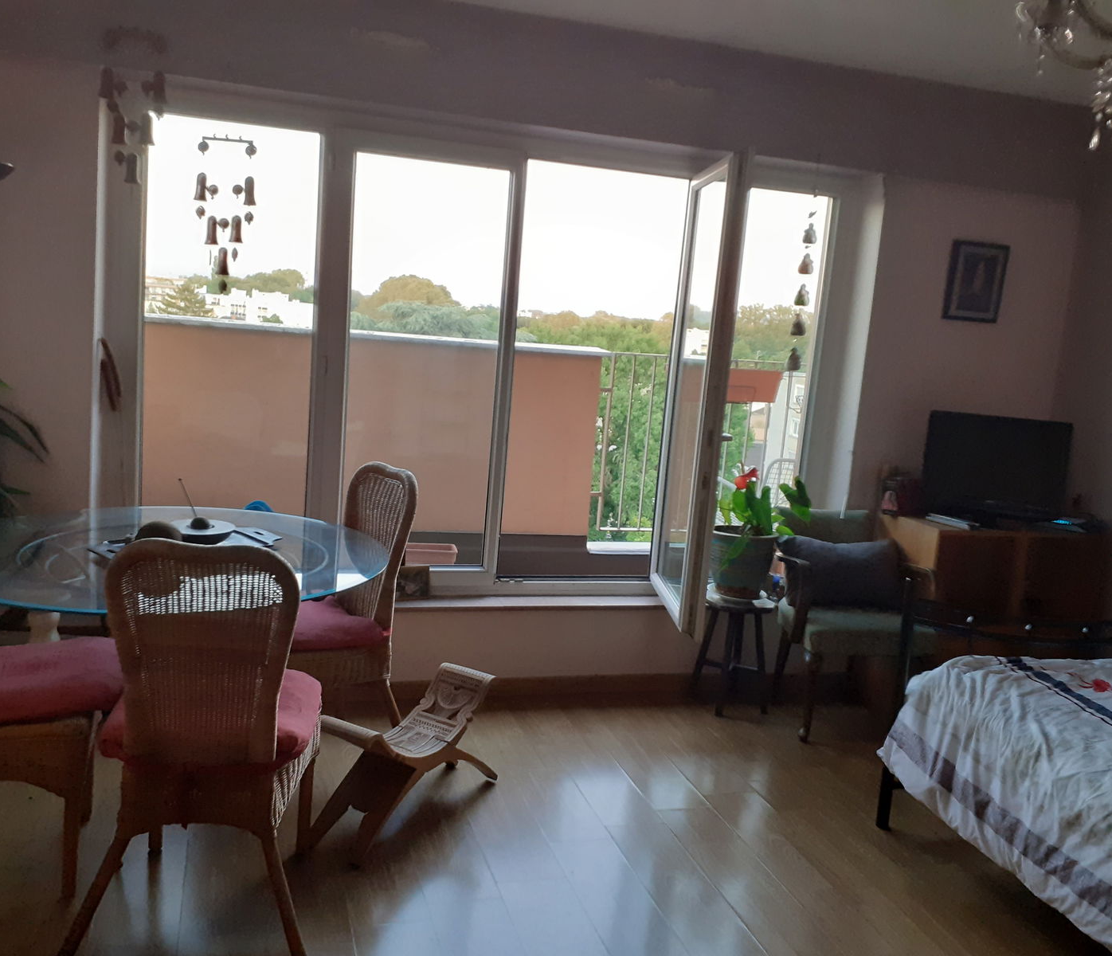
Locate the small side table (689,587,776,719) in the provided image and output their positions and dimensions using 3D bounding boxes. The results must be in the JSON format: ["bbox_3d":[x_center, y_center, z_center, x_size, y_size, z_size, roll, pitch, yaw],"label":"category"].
[{"bbox_3d":[0.710,0.696,3.990,0.298,0.447,0.298,2,10,-17],"label":"small side table"}]

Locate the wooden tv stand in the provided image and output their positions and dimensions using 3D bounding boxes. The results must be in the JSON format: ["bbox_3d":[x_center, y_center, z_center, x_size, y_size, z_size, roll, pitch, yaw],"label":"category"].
[{"bbox_3d":[1.797,0.574,4.236,0.805,0.790,0.364,2,10,-17],"label":"wooden tv stand"}]

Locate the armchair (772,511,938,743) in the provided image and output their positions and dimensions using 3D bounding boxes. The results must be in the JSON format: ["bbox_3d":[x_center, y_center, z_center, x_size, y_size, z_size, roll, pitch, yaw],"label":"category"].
[{"bbox_3d":[1.157,0.572,3.959,0.539,0.775,0.514,2,10,-14],"label":"armchair"}]

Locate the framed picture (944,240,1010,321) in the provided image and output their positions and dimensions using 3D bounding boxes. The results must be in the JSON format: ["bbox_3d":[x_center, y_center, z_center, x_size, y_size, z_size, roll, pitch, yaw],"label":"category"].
[{"bbox_3d":[1.754,-0.821,4.152,0.291,0.328,0.022,2,10,-17],"label":"framed picture"}]

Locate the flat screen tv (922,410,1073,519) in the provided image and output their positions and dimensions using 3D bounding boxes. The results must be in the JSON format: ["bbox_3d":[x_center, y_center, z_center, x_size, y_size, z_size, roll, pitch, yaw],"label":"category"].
[{"bbox_3d":[1.761,-0.024,4.005,0.559,0.450,0.179,4,9,-2],"label":"flat screen tv"}]

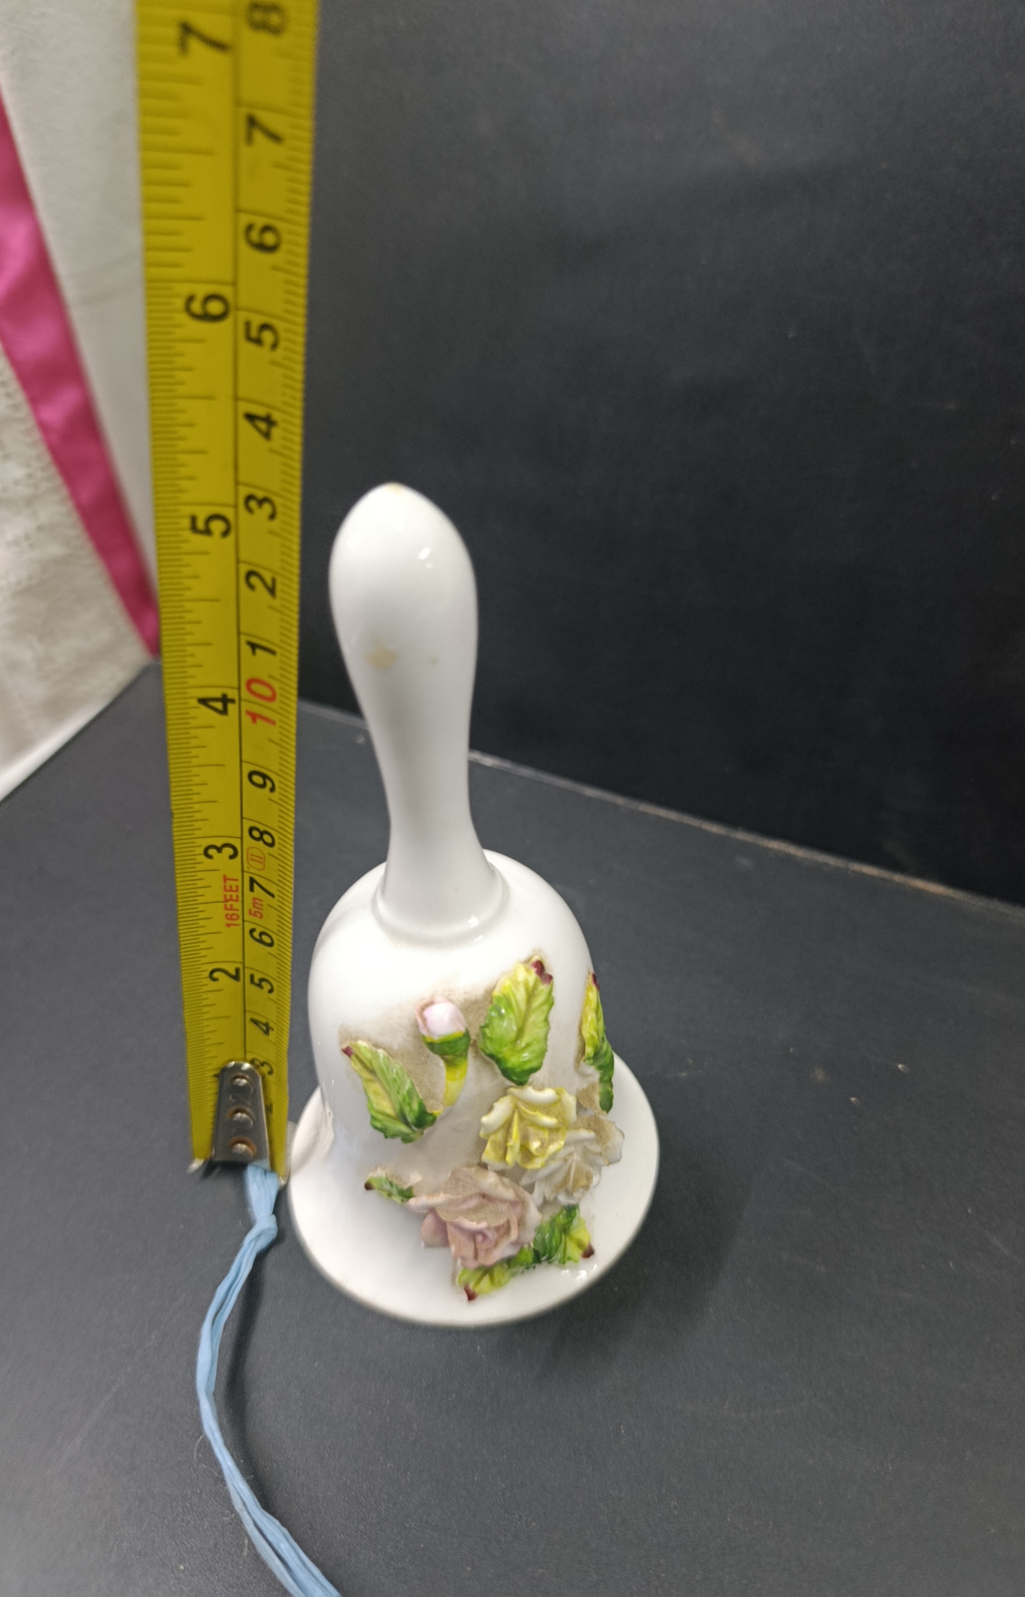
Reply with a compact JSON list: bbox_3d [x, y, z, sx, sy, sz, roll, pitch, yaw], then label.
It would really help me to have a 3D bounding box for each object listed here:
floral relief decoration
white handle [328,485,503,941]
[{"bbox_3d":[-0.002,0.052,0.165,0.042,0.054,0.023,-14,37,-13],"label":"floral relief decoration"},{"bbox_3d":[-0.013,-0.011,0.145,0.020,0.064,0.020,-7,36,-4],"label":"white handle"}]

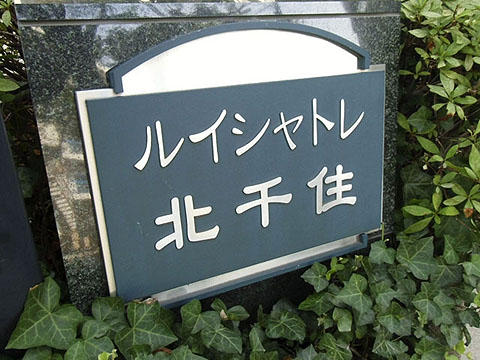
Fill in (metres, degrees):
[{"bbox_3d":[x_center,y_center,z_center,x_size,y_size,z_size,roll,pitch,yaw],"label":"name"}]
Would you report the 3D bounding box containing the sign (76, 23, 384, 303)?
[{"bbox_3d":[0.037,-0.033,0.571,0.546,0.442,0.031,-10,15,-20],"label":"sign"}]

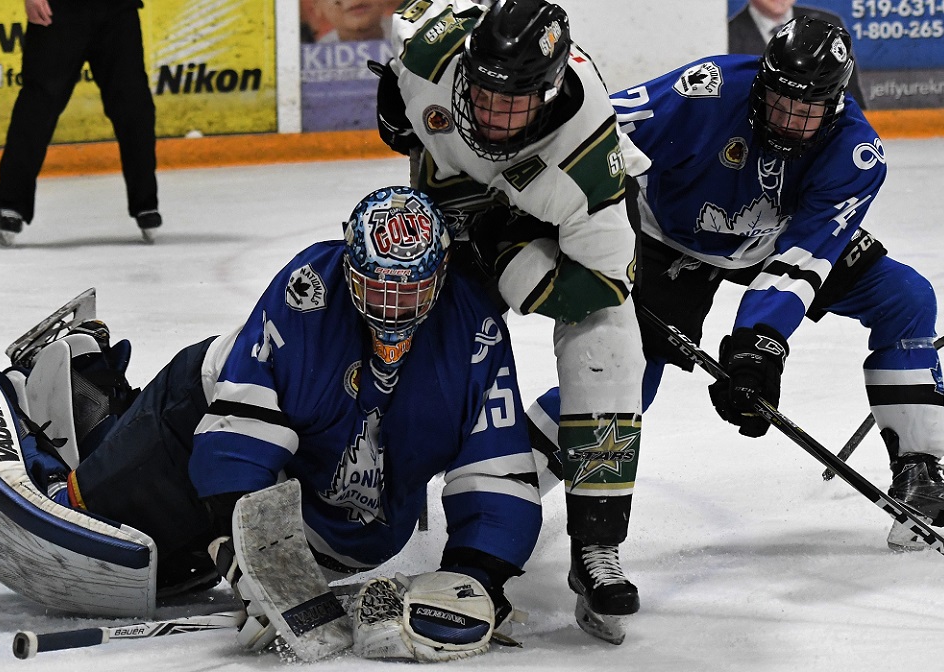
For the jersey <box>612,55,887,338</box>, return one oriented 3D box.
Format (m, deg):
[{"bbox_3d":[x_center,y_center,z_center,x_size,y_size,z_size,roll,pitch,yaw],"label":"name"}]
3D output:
[{"bbox_3d":[0.667,-0.349,7.200,0.700,0.660,0.480,1,48,11],"label":"jersey"}]

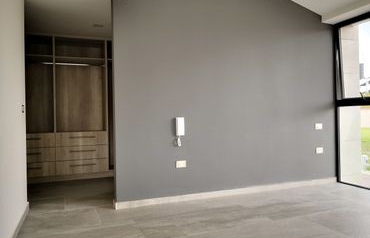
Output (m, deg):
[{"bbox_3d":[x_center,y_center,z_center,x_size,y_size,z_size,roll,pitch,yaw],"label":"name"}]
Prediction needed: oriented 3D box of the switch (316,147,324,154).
[{"bbox_3d":[1.937,0.453,4.147,0.122,0.081,0.012,-1,0,-20],"label":"switch"}]

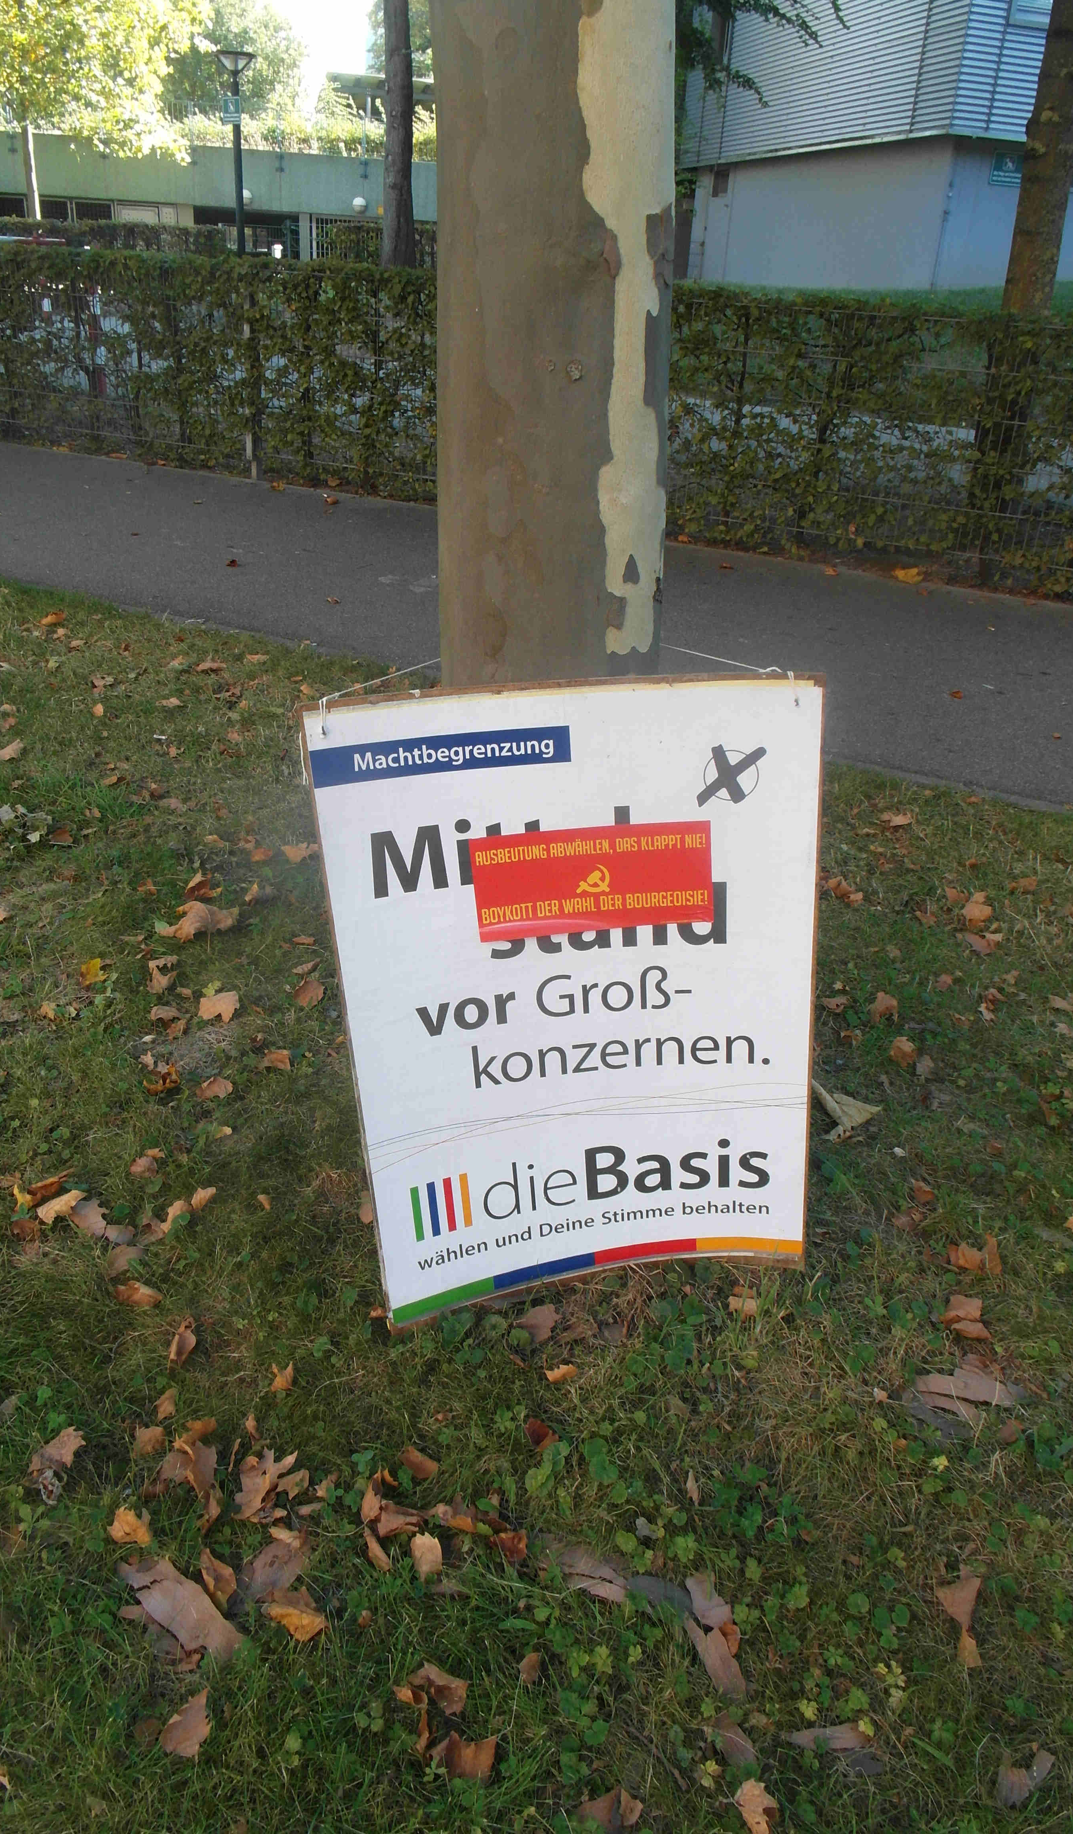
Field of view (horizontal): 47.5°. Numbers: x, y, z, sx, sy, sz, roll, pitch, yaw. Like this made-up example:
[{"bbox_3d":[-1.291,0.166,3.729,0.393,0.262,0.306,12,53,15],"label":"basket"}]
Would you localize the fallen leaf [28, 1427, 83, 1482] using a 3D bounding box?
[{"bbox_3d":[-0.578,0.652,1.477,0.039,0.030,0.069,24,33,35],"label":"fallen leaf"}]

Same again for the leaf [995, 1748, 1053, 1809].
[{"bbox_3d":[0.482,0.856,1.215,0.043,0.025,0.072,23,33,34],"label":"leaf"}]

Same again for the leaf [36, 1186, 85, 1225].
[{"bbox_3d":[-0.719,0.437,1.847,0.033,0.030,0.072,22,32,33],"label":"leaf"}]

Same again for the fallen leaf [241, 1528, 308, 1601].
[{"bbox_3d":[-0.288,0.715,1.352,0.055,0.022,0.088,14,30,18],"label":"fallen leaf"}]

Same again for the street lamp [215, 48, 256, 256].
[{"bbox_3d":[-4.060,-9.676,16.885,0.530,3.864,0.530,3,27,0],"label":"street lamp"}]

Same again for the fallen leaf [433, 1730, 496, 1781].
[{"bbox_3d":[-0.071,0.809,1.176,0.061,0.030,0.034,4,27,1],"label":"fallen leaf"}]

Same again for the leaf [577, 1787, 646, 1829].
[{"bbox_3d":[0.069,0.830,1.133,0.061,0.025,0.035,-2,29,-12],"label":"leaf"}]

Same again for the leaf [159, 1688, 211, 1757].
[{"bbox_3d":[-0.343,0.811,1.221,0.041,0.025,0.059,22,32,33],"label":"leaf"}]

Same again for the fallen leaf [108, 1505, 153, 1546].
[{"bbox_3d":[-0.455,0.689,1.379,0.053,0.020,0.039,5,27,5],"label":"fallen leaf"}]

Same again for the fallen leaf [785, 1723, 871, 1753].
[{"bbox_3d":[0.287,0.803,1.190,0.087,0.018,0.026,0,28,-8],"label":"fallen leaf"}]

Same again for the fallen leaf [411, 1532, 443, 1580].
[{"bbox_3d":[-0.124,0.725,1.387,0.032,0.030,0.044,-7,28,-20],"label":"fallen leaf"}]

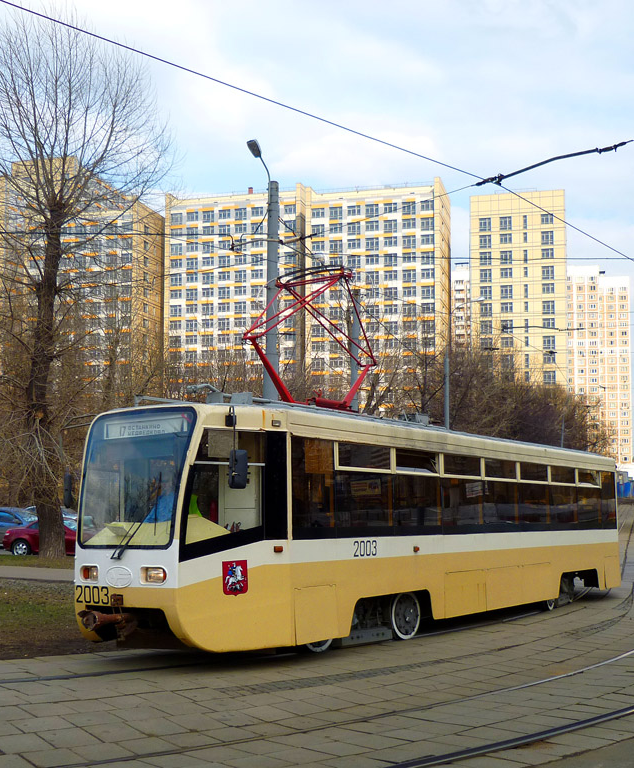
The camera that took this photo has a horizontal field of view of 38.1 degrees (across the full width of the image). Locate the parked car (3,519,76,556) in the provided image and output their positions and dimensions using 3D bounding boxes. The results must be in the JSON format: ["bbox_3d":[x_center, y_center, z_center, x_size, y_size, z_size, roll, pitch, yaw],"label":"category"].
[{"bbox_3d":[-7.450,4.580,28.284,4.400,1.450,1.730,-2,-7,20],"label":"parked car"}]

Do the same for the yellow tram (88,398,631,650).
[{"bbox_3d":[2.254,2.611,16.856,2.500,3.350,15.300,-5,-10,36],"label":"yellow tram"}]

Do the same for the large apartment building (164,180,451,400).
[{"bbox_3d":[-1.200,-6.740,192.919,56.000,62.500,20.000,-2,-7,13],"label":"large apartment building"}]

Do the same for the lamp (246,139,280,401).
[{"bbox_3d":[-1.240,-0.589,21.617,0.750,10.650,0.500,0,-7,0],"label":"lamp"}]

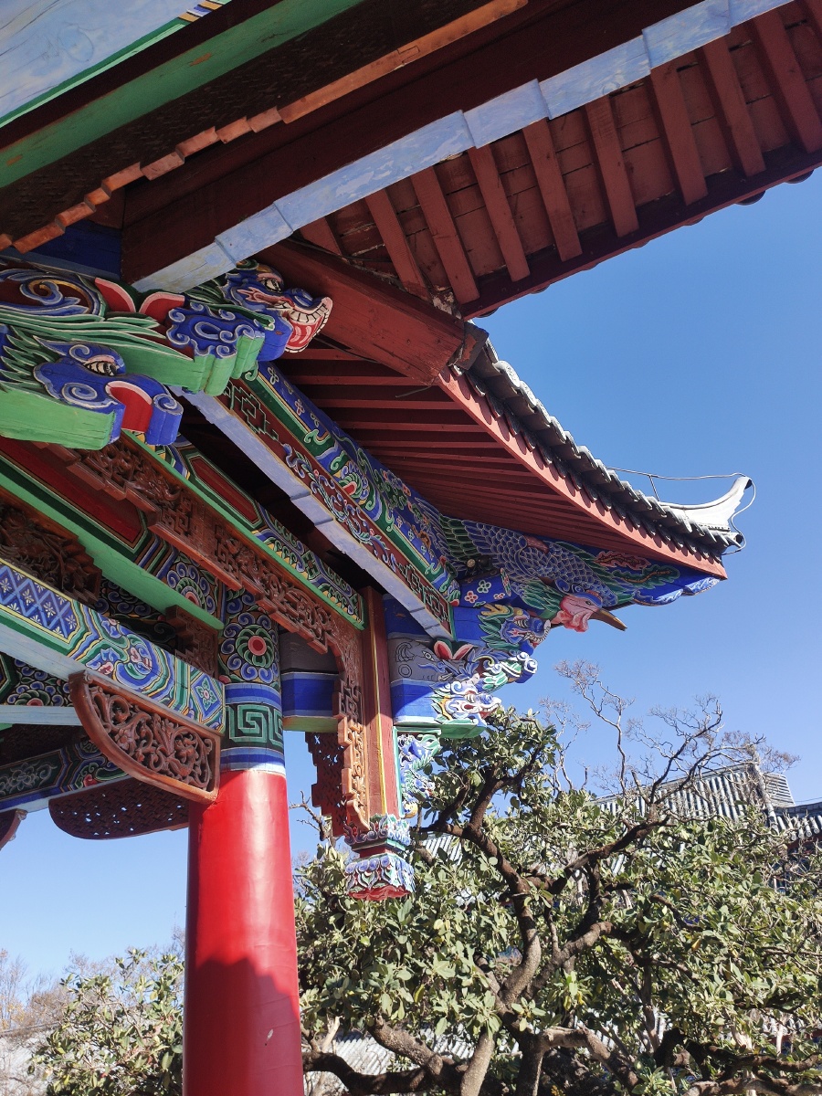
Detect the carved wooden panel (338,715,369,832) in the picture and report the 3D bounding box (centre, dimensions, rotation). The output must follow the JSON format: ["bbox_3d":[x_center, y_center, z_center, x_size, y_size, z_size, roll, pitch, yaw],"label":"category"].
[{"bbox_3d":[-0.225,0.880,3.405,0.040,0.479,0.168,-17,-33,18],"label":"carved wooden panel"}]

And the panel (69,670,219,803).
[{"bbox_3d":[-0.881,0.655,2.887,0.067,0.241,0.730,-17,-33,18],"label":"panel"}]

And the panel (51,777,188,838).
[{"bbox_3d":[-1.167,1.068,3.484,0.744,0.241,0.067,-17,-33,18],"label":"panel"}]

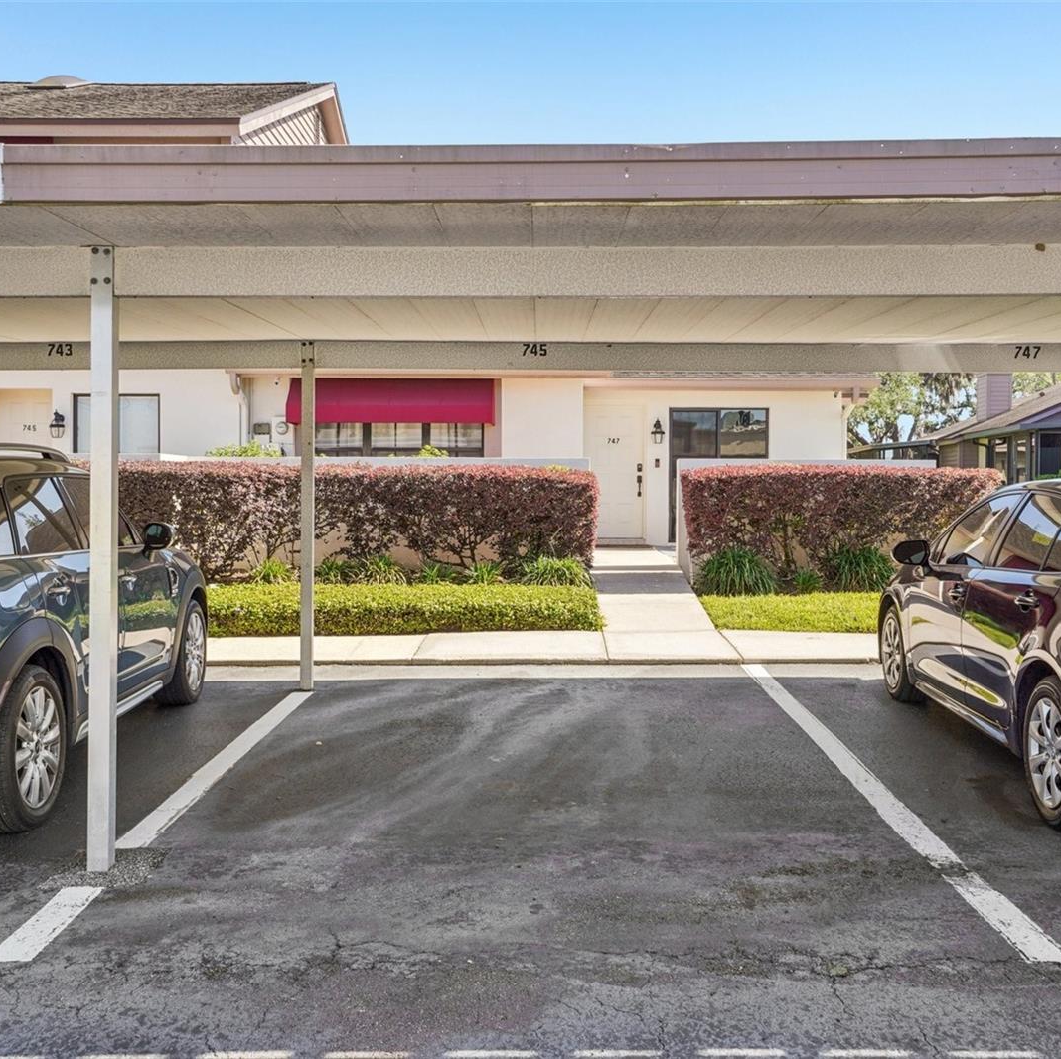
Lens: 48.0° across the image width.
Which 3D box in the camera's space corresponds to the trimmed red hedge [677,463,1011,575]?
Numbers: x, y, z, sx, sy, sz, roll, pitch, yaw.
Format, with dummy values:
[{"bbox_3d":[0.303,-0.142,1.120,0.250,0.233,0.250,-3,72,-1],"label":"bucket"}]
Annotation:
[{"bbox_3d":[2.980,-0.030,11.650,2.950,1.150,0.850,0,2,1],"label":"trimmed red hedge"}]

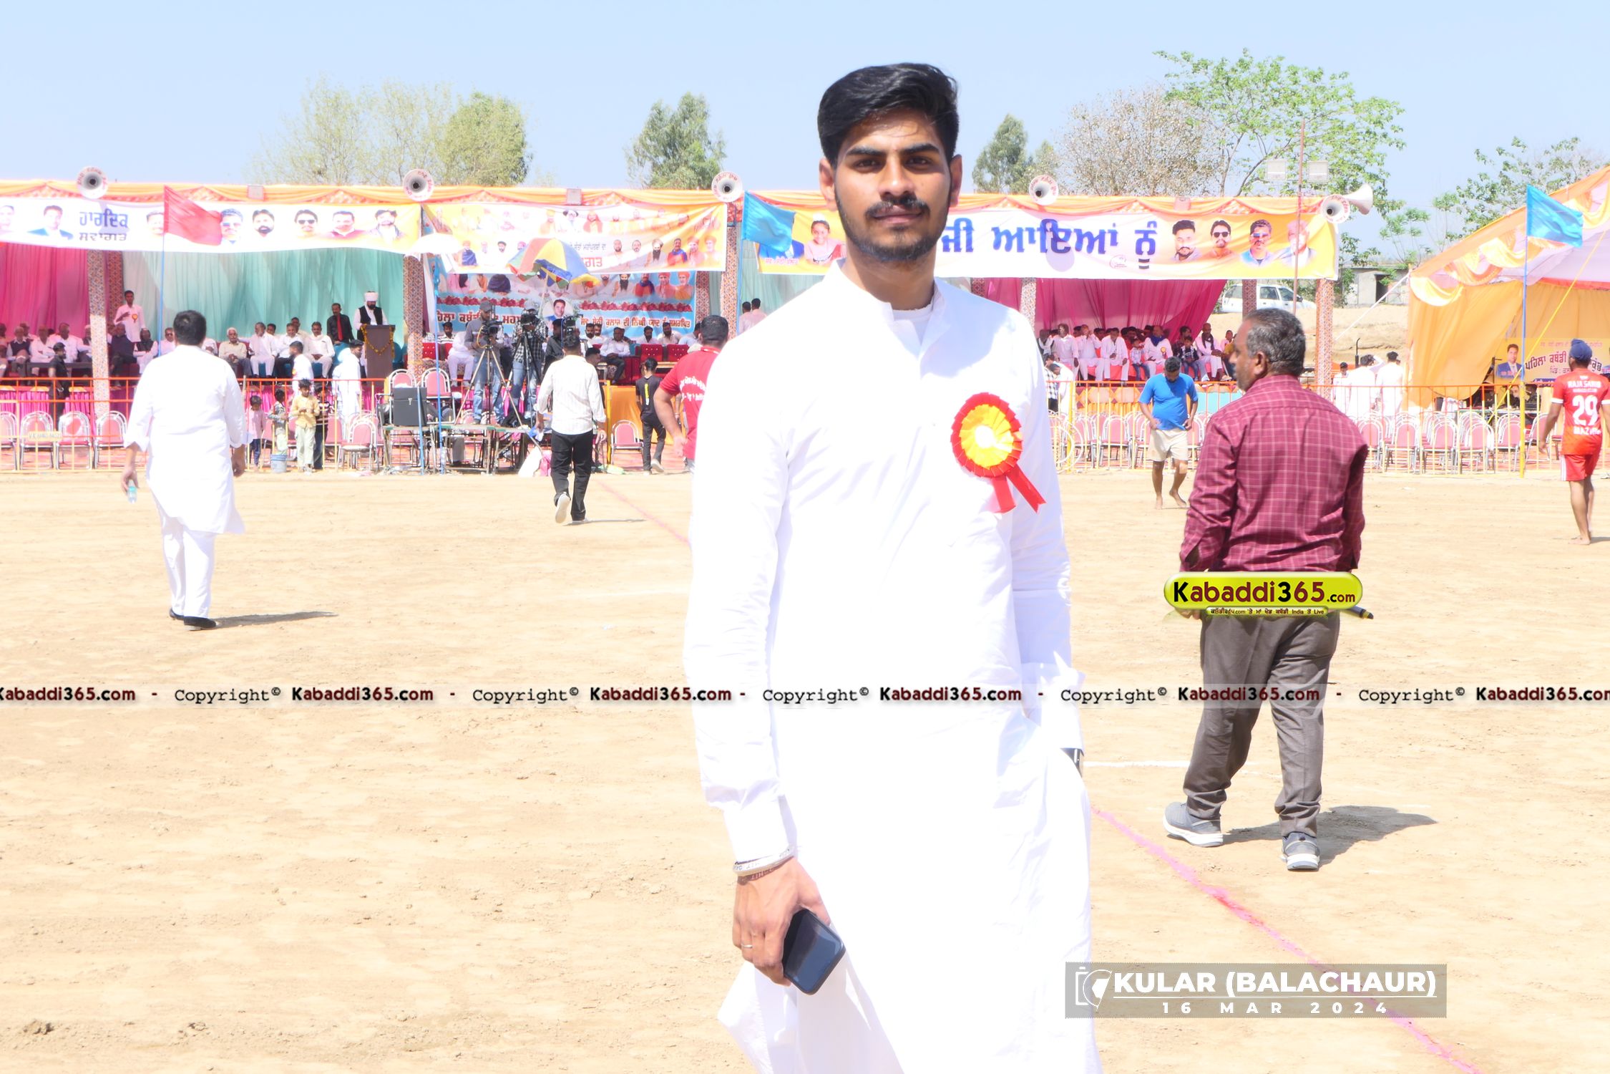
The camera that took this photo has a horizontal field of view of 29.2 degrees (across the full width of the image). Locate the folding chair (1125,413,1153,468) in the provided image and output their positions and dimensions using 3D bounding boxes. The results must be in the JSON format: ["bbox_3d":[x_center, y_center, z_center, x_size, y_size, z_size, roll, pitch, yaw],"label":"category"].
[{"bbox_3d":[5.365,-1.519,49.200,0.470,0.860,0.520,1,3,7],"label":"folding chair"}]

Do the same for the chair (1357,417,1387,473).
[{"bbox_3d":[8.850,-1.428,48.300,0.470,0.860,0.520,1,3,14],"label":"chair"}]

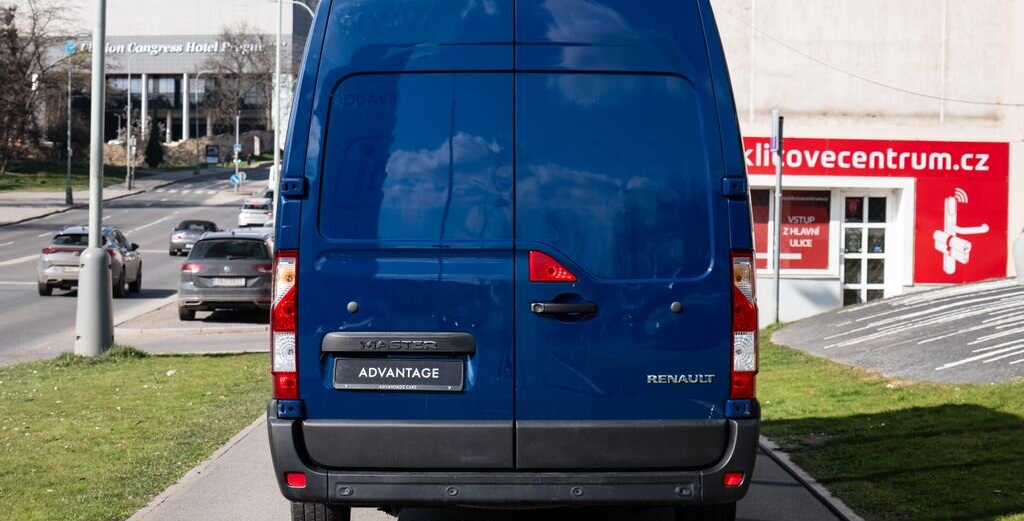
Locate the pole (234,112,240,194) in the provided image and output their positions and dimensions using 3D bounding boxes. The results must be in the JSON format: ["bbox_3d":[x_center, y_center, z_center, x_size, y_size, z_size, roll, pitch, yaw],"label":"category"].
[{"bbox_3d":[-19.621,-7.791,122.000,0.200,5.700,0.200,1,1,0],"label":"pole"}]

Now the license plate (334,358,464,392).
[{"bbox_3d":[-0.463,0.468,7.000,0.530,0.130,0.020,0,1,0],"label":"license plate"}]

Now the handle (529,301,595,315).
[{"bbox_3d":[0.215,0.199,7.000,0.275,0.053,0.055,0,1,0],"label":"handle"}]

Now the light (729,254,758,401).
[{"bbox_3d":[0.967,0.268,7.100,0.120,0.620,0.130,0,1,0],"label":"light"}]

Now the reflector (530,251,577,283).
[{"bbox_3d":[0.170,0.027,7.060,0.200,0.133,0.030,0,1,0],"label":"reflector"}]

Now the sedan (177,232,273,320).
[{"bbox_3d":[-4.530,0.225,30.000,1.840,1.520,4.650,1,1,2],"label":"sedan"}]

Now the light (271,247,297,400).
[{"bbox_3d":[-0.946,0.266,7.100,0.120,0.620,0.130,0,1,0],"label":"light"}]

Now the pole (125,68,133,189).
[{"bbox_3d":[-26.254,-9.049,117.000,0.220,8.500,0.220,1,1,0],"label":"pole"}]

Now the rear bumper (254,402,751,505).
[{"bbox_3d":[0.006,0.790,7.100,2.050,0.440,0.360,0,1,0],"label":"rear bumper"}]

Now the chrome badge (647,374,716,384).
[{"bbox_3d":[0.698,0.488,7.030,0.283,0.037,0.012,0,1,0],"label":"chrome badge"}]

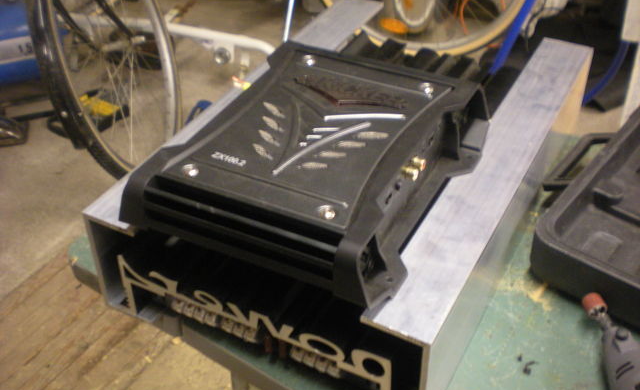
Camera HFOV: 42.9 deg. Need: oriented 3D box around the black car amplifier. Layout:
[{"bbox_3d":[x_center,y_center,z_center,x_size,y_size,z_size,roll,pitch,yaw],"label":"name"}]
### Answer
[{"bbox_3d":[-0.001,-0.033,0.649,0.218,0.050,0.245,16,42,23],"label":"black car amplifier"}]

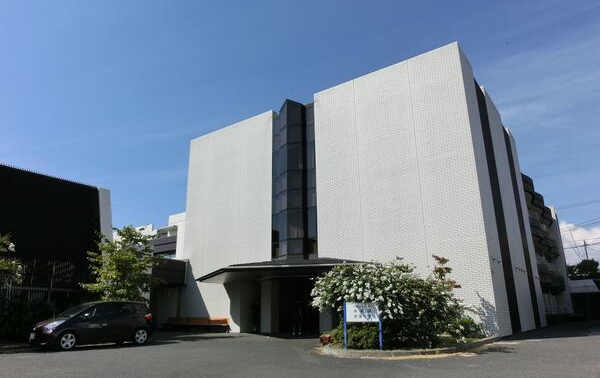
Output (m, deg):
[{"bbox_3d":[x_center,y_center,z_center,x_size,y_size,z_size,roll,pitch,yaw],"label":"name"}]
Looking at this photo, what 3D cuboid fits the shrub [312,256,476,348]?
[{"bbox_3d":[2.947,3.550,13.120,3.700,2.600,4.300,-12,-20,34],"label":"shrub"}]

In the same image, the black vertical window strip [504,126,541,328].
[{"bbox_3d":[15.511,2.494,29.369,0.400,13.900,2.400,-12,-20,34],"label":"black vertical window strip"}]

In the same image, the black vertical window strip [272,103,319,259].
[{"bbox_3d":[-0.412,-0.631,26.214,3.400,10.200,1.400,-12,-20,34],"label":"black vertical window strip"}]

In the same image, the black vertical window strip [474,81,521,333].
[{"bbox_3d":[10.882,0.675,23.168,0.400,13.900,2.600,-12,-20,34],"label":"black vertical window strip"}]

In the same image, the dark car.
[{"bbox_3d":[-7.263,4.799,14.752,1.695,1.525,3.900,-14,-22,38],"label":"dark car"}]

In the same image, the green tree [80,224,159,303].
[{"bbox_3d":[-8.117,4.156,18.704,3.300,5.000,3.300,-12,-20,34],"label":"green tree"}]

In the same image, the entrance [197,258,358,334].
[{"bbox_3d":[-1.807,5.527,21.923,11.800,4.150,5.300,-12,-20,34],"label":"entrance"}]

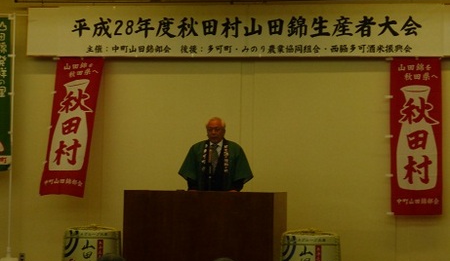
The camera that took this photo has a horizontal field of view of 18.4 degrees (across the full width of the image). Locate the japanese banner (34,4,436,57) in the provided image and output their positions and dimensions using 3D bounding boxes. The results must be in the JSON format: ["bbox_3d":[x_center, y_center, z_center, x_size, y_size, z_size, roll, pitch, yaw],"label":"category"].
[{"bbox_3d":[0.059,-1.135,15.854,4.825,0.583,0.039,0,-3,10],"label":"japanese banner"}]

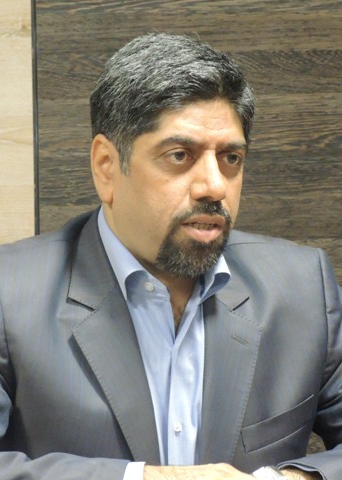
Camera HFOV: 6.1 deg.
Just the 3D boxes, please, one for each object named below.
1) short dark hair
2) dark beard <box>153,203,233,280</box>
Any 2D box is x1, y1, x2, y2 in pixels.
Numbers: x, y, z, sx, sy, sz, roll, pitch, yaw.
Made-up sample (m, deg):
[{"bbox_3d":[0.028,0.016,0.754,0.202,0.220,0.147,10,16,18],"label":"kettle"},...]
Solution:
[{"bbox_3d":[0.002,-0.132,3.260,0.168,0.158,0.200,0,4,-32],"label":"short dark hair"},{"bbox_3d":[0.020,-0.001,3.200,0.075,0.082,0.052,0,4,-32],"label":"dark beard"}]

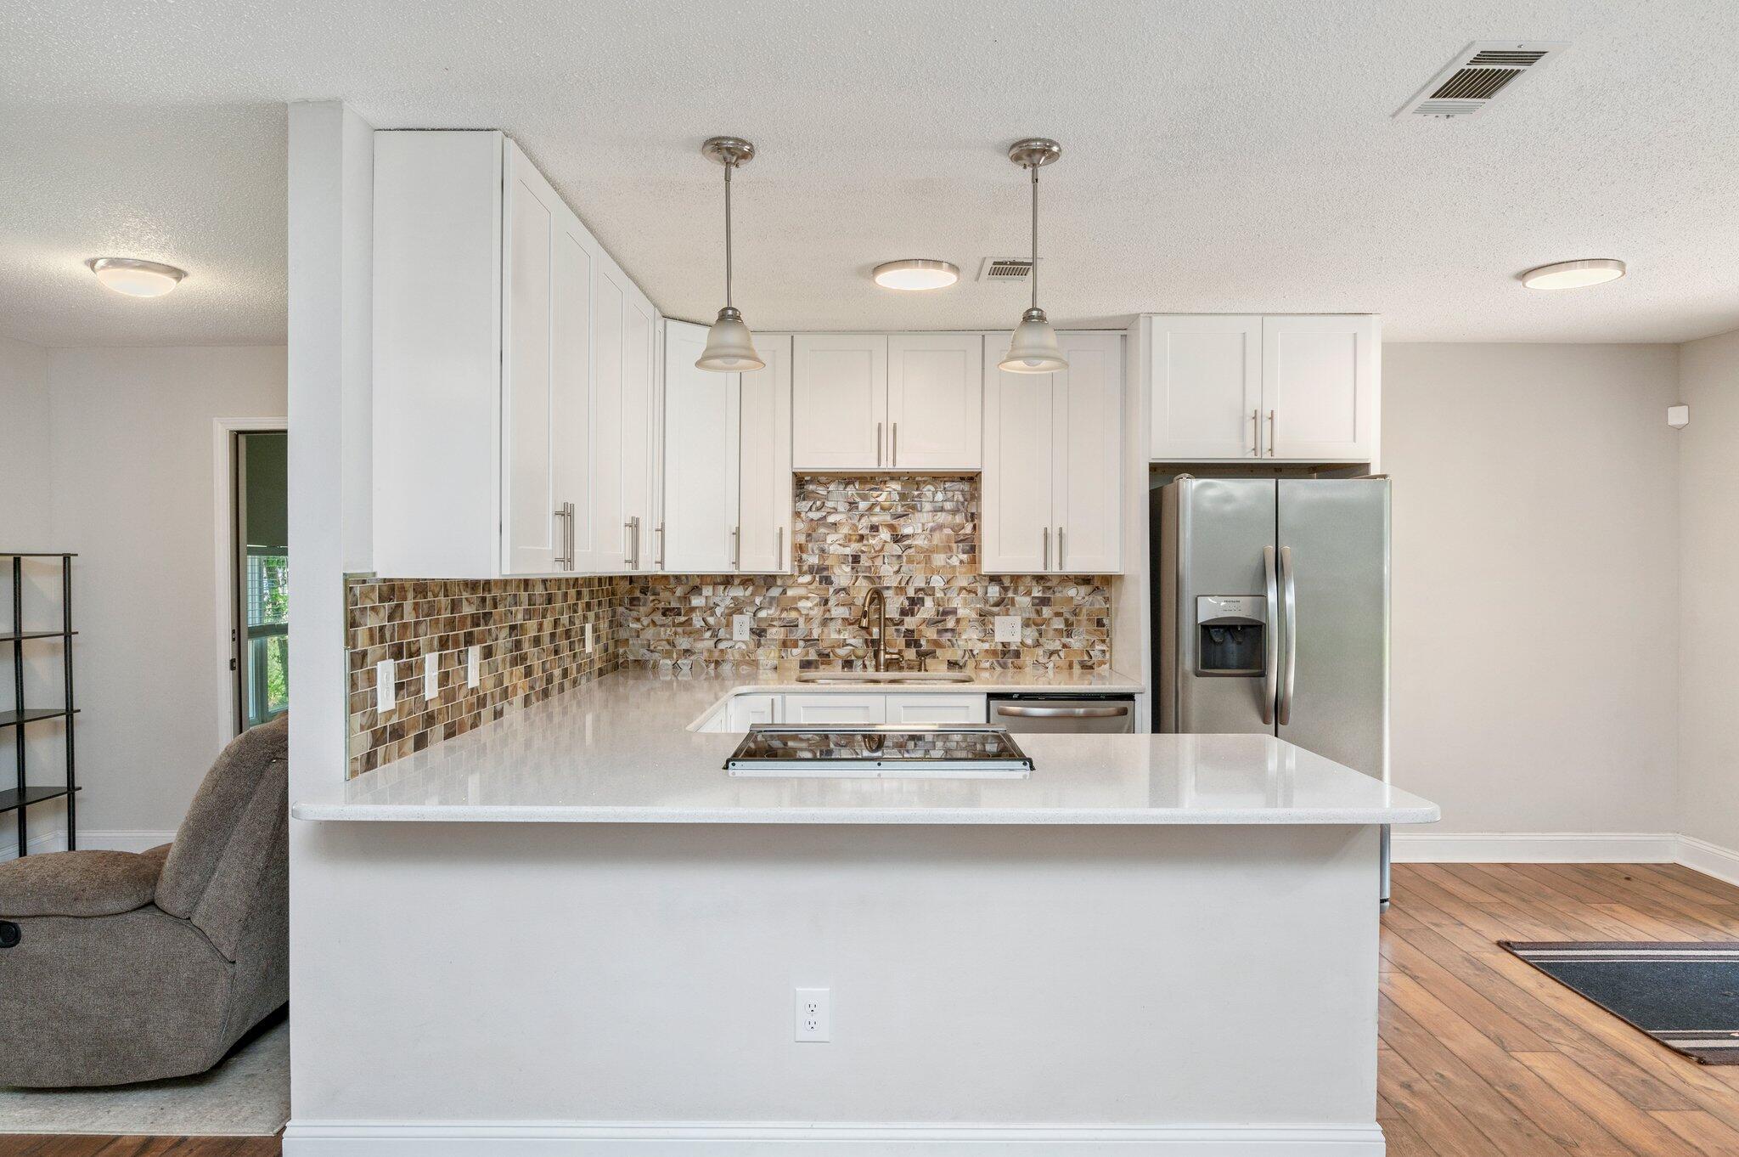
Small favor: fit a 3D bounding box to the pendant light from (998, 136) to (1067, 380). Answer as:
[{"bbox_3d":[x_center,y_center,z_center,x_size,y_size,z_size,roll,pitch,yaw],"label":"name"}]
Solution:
[{"bbox_3d":[0.409,-0.791,2.503,0.172,0.534,0.172,0,1,0],"label":"pendant light"}]

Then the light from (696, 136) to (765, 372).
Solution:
[{"bbox_3d":[-0.344,-0.791,2.498,0.172,0.534,0.172,0,1,0],"label":"light"}]

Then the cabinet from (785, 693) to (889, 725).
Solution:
[{"bbox_3d":[-0.142,0.916,4.503,0.424,0.880,0.600,0,1,0],"label":"cabinet"}]

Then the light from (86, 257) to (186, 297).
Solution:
[{"bbox_3d":[-2.539,-1.038,3.519,0.288,0.068,0.288,0,1,0],"label":"light"}]

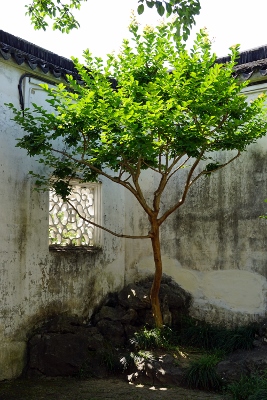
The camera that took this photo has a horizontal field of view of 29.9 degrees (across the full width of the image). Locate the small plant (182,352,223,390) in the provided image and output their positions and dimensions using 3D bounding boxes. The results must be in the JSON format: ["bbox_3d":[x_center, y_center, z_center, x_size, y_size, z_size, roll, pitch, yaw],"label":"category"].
[{"bbox_3d":[0.772,1.920,5.600,0.450,0.370,0.430,0,-5,0],"label":"small plant"}]

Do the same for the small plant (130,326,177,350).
[{"bbox_3d":[0.244,1.689,6.100,0.550,0.270,0.430,0,-5,0],"label":"small plant"}]

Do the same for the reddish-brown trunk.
[{"bbox_3d":[0.287,0.968,6.250,0.150,1.360,0.140,0,-5,0],"label":"reddish-brown trunk"}]

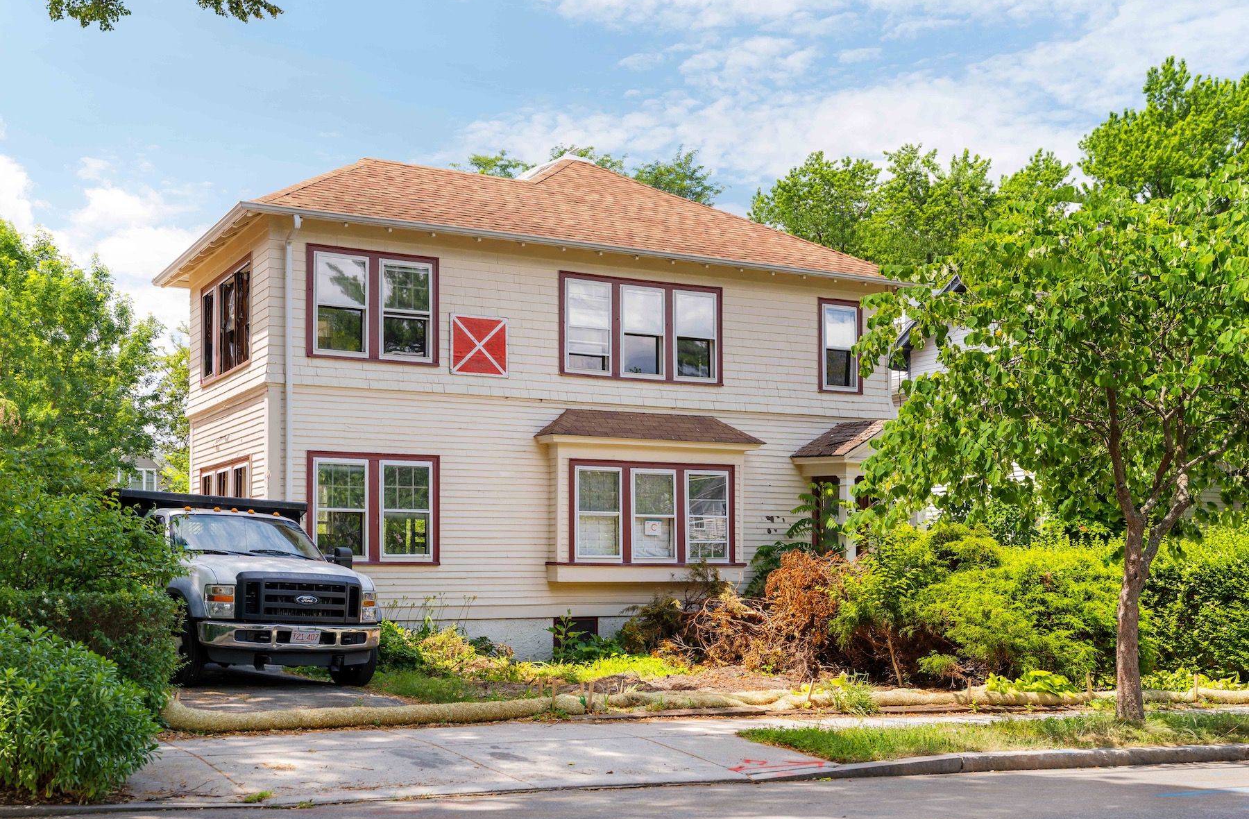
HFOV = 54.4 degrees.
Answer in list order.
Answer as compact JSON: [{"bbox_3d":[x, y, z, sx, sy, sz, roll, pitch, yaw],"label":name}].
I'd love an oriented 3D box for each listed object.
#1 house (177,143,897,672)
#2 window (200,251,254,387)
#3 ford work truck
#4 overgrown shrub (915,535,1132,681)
[{"bbox_3d":[-2.432,-0.293,24.300,12.300,9.700,10.300,2,-5,-28],"label":"house"},{"bbox_3d":[-6.451,-1.402,19.600,0.120,1.650,3.050,2,-5,-30],"label":"window"},{"bbox_3d":[-5.266,2.251,16.000,2.350,2.350,6.000,3,-5,-30],"label":"ford work truck"},{"bbox_3d":[6.074,3.019,18.500,3.100,2.150,2.400,2,-5,-28],"label":"overgrown shrub"}]

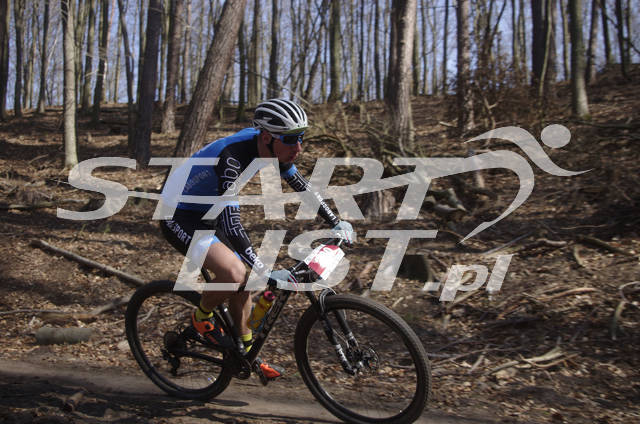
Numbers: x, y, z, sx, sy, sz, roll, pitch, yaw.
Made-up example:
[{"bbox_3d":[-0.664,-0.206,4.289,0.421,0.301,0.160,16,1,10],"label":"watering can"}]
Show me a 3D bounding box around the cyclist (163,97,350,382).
[{"bbox_3d":[-0.350,0.190,4.140,1.000,1.450,0.750,-1,8,30],"label":"cyclist"}]

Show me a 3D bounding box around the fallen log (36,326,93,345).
[{"bbox_3d":[-2.033,0.985,6.500,0.425,0.135,0.135,1,-3,-9],"label":"fallen log"}]

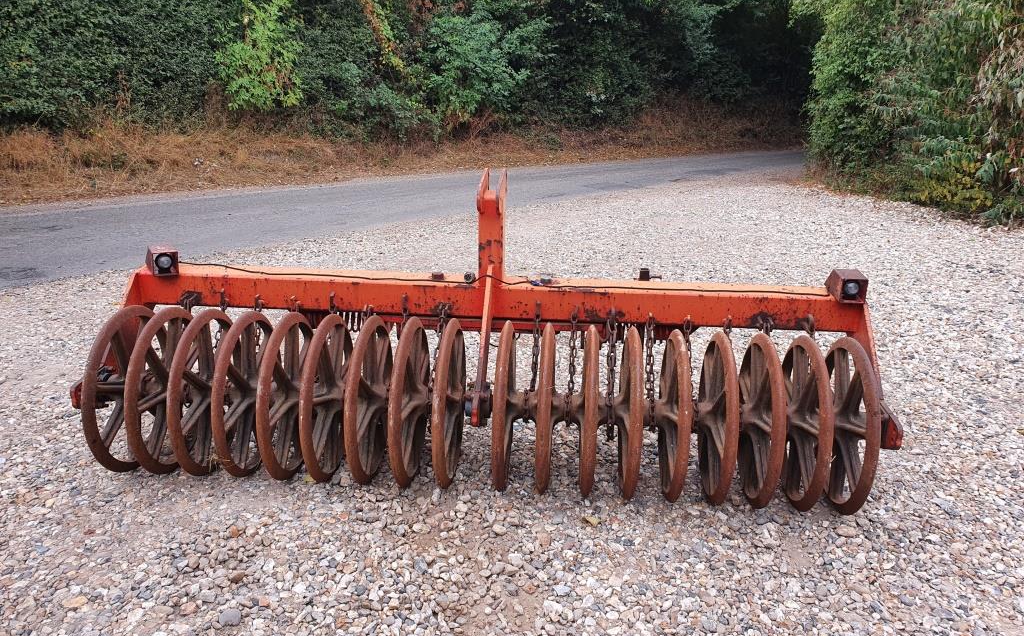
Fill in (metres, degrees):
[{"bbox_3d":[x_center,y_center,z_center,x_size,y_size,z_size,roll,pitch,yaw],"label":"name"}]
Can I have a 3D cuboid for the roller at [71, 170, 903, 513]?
[{"bbox_3d":[-0.129,0.030,3.255,3.365,1.215,1.161,3,16,3],"label":"roller"}]

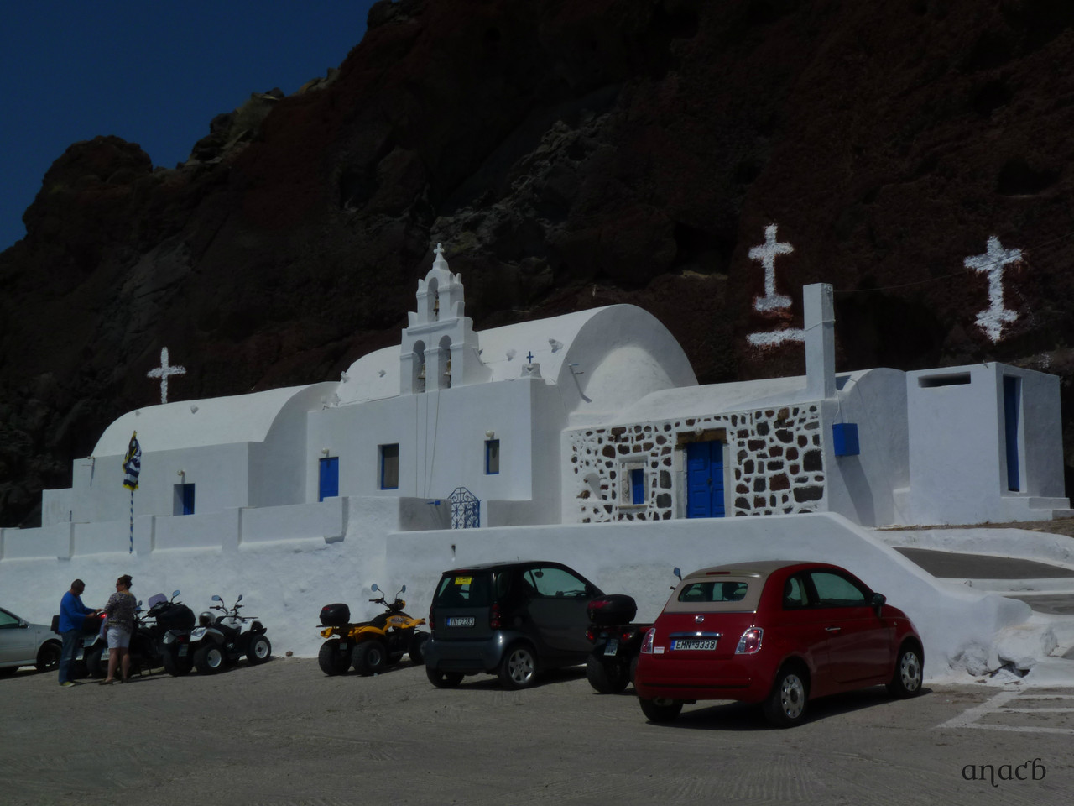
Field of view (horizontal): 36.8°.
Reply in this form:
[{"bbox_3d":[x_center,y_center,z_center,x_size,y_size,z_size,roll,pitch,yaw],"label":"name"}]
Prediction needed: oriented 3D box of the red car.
[{"bbox_3d":[2.545,2.330,16.270,1.630,1.488,3.546,-7,-6,40],"label":"red car"}]

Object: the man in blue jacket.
[{"bbox_3d":[-7.240,3.630,25.400,0.580,1.700,0.500,1,-7,-10],"label":"man in blue jacket"}]

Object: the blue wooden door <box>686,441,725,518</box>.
[{"bbox_3d":[3.060,1.540,28.700,0.100,1.780,1.020,6,-10,-44],"label":"blue wooden door"}]

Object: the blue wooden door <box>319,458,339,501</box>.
[{"bbox_3d":[-4.704,2.102,36.496,0.080,1.750,0.760,6,-10,-44],"label":"blue wooden door"}]

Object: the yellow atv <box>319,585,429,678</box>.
[{"bbox_3d":[-2.530,3.491,24.941,1.000,1.300,1.800,-7,-7,42],"label":"yellow atv"}]

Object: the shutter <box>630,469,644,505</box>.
[{"bbox_3d":[1.949,1.625,31.259,0.060,0.690,0.380,6,-10,-44],"label":"shutter"}]

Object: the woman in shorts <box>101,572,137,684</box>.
[{"bbox_3d":[-6.450,3.500,24.900,0.520,1.690,0.400,3,-8,-25],"label":"woman in shorts"}]

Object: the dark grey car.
[{"bbox_3d":[-0.020,2.860,21.100,2.500,1.550,1.520,3,-7,-43],"label":"dark grey car"}]

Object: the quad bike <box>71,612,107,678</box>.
[{"bbox_3d":[-6.835,3.769,25.725,1.020,1.130,1.830,-5,-6,31],"label":"quad bike"}]

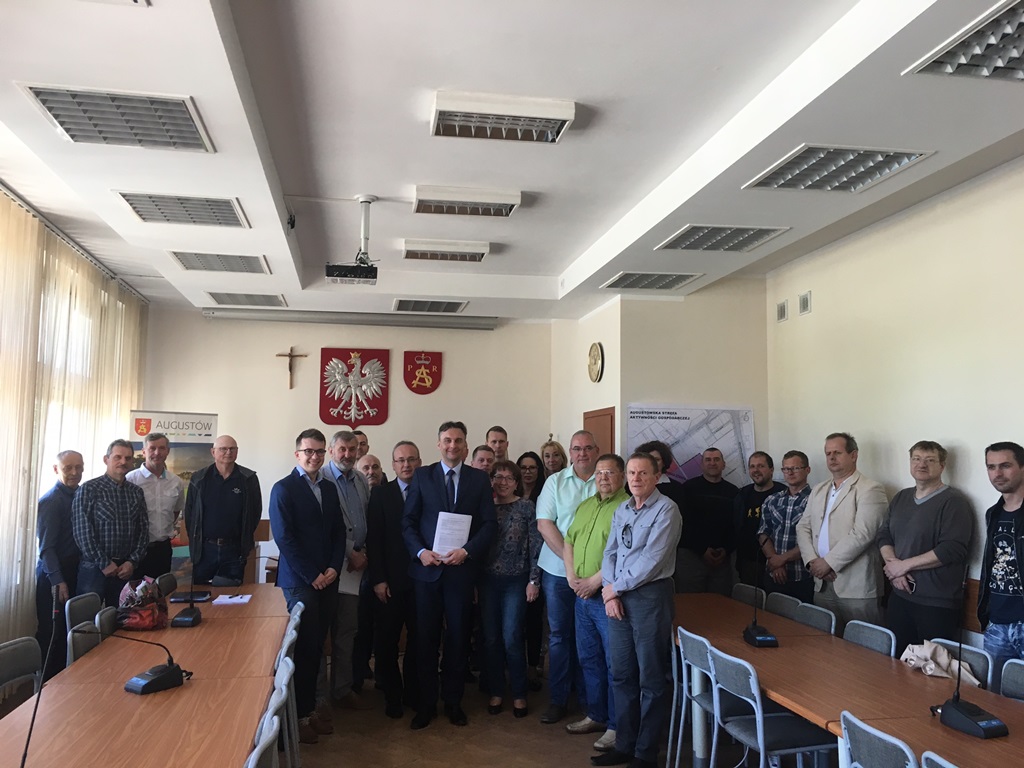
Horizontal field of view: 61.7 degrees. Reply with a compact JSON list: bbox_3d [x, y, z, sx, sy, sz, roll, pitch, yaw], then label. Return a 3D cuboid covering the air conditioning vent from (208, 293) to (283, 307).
[{"bbox_3d":[-2.324,-0.750,7.530,0.620,0.060,0.610,1,-5,-10],"label":"air conditioning vent"}]

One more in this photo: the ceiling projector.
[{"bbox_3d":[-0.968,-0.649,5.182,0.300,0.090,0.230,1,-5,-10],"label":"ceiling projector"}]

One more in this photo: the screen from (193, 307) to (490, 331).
[{"bbox_3d":[-1.493,-0.613,8.164,2.760,0.125,0.110,1,-5,-10],"label":"screen"}]

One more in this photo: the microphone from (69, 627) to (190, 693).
[{"bbox_3d":[-1.452,1.032,3.232,0.120,0.264,0.415,-3,-6,37],"label":"microphone"}]

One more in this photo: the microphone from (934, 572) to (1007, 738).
[{"bbox_3d":[1.549,0.888,2.894,0.115,0.525,0.185,2,-5,-18],"label":"microphone"}]

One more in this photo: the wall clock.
[{"bbox_3d":[0.752,-0.193,7.723,0.045,0.360,0.360,1,-5,-10],"label":"wall clock"}]

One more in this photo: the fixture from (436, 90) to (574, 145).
[{"bbox_3d":[-0.050,-1.214,3.929,0.617,0.081,0.297,1,-5,-10],"label":"fixture"}]

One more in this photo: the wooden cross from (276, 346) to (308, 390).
[{"bbox_3d":[-2.069,-0.149,8.055,0.285,0.405,0.035,1,-5,-10],"label":"wooden cross"}]

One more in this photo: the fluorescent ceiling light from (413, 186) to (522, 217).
[{"bbox_3d":[-0.281,-1.101,5.208,0.617,0.081,0.297,1,-5,-10],"label":"fluorescent ceiling light"}]

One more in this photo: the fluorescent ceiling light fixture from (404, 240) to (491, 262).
[{"bbox_3d":[-0.495,-0.984,6.362,0.609,0.078,0.300,1,-5,-10],"label":"fluorescent ceiling light fixture"}]

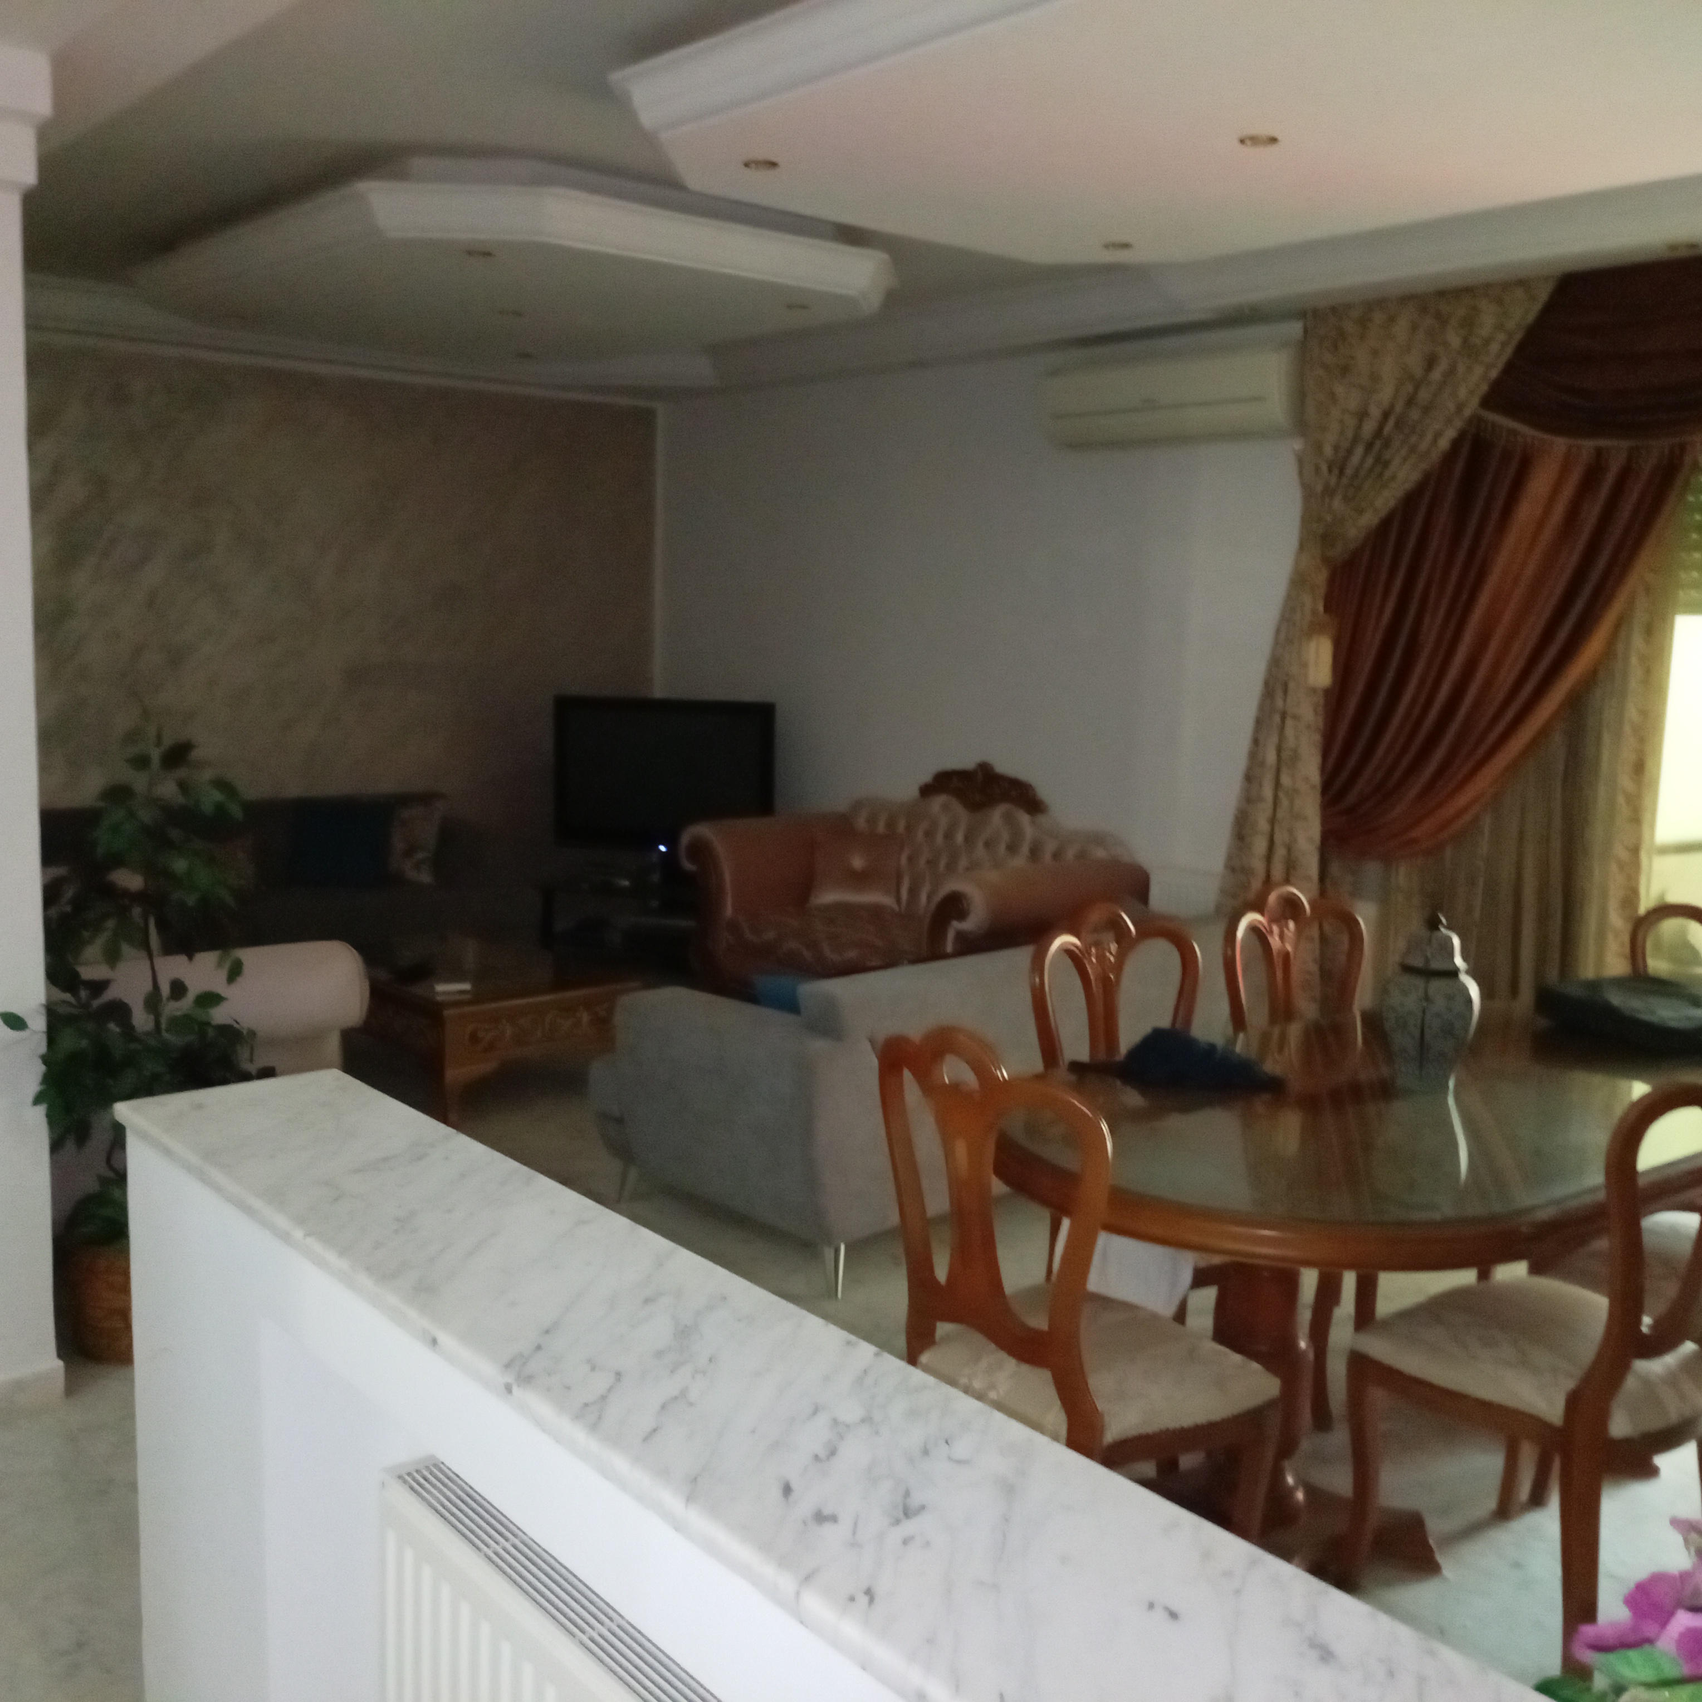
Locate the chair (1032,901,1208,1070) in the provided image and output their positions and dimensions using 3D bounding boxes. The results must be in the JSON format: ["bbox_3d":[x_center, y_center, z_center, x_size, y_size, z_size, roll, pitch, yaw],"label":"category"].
[{"bbox_3d":[0.655,0.663,3.354,0.505,1.055,0.555,-4,10,-34],"label":"chair"}]

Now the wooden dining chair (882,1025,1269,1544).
[{"bbox_3d":[0.322,0.762,2.621,0.555,1.055,0.505,-6,11,-41],"label":"wooden dining chair"}]

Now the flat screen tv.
[{"bbox_3d":[-0.866,-0.369,7.749,1.039,0.717,0.110,2,8,6],"label":"flat screen tv"}]

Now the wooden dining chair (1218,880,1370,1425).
[{"bbox_3d":[1.134,0.654,3.687,0.493,1.060,0.556,-4,10,-34],"label":"wooden dining chair"}]

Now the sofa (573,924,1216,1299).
[{"bbox_3d":[0.271,0.608,4.814,1.754,0.777,0.935,-5,11,-41],"label":"sofa"}]

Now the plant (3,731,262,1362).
[{"bbox_3d":[-1.593,0.425,3.610,0.543,1.369,0.543,-5,11,-41],"label":"plant"}]

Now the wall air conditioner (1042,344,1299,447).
[{"bbox_3d":[1.161,-1.613,5.873,0.210,0.298,1.054,-6,11,-41],"label":"wall air conditioner"}]

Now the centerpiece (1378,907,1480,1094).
[{"bbox_3d":[1.147,0.282,3.218,0.197,0.330,0.197,-5,11,-38],"label":"centerpiece"}]

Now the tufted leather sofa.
[{"bbox_3d":[0.218,0.209,6.978,0.952,0.944,1.904,-5,11,-41],"label":"tufted leather sofa"}]

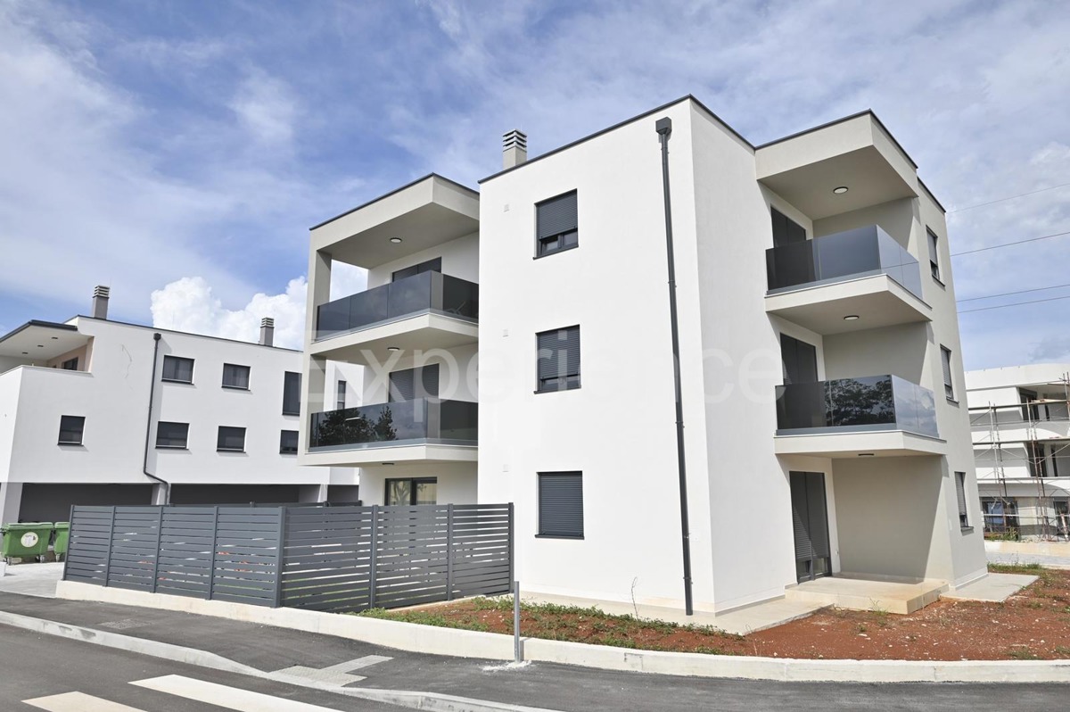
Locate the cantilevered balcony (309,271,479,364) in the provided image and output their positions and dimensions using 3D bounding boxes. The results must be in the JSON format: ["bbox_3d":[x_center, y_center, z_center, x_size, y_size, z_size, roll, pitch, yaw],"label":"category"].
[{"bbox_3d":[-3.624,-0.875,18.647,4.981,1.381,1.993,-10,-14,40],"label":"cantilevered balcony"}]

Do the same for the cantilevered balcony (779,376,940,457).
[{"bbox_3d":[6.852,1.375,14.967,2.394,1.387,3.306,-10,-14,40],"label":"cantilevered balcony"}]

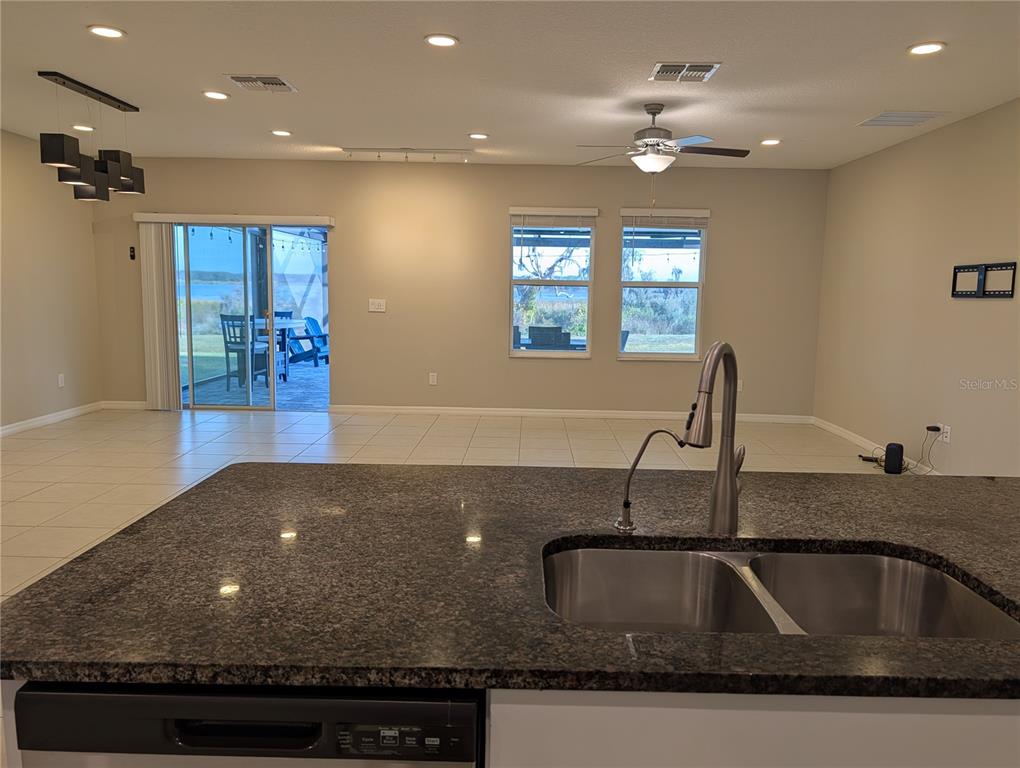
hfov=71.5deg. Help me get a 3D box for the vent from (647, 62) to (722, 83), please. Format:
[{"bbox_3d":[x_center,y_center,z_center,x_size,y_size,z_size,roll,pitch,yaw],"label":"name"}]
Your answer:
[{"bbox_3d":[1.027,-1.849,4.228,0.360,0.020,0.360,1,8,1],"label":"vent"}]

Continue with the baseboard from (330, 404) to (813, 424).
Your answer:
[{"bbox_3d":[0.668,0.340,7.788,5.321,0.090,0.016,1,8,1],"label":"baseboard"}]

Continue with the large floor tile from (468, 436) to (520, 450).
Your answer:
[{"bbox_3d":[-0.136,0.550,6.494,0.457,0.010,0.457,1,8,1],"label":"large floor tile"}]

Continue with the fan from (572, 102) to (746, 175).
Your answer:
[{"bbox_3d":[1.038,-1.726,4.994,1.280,0.469,1.280,1,8,1],"label":"fan"}]

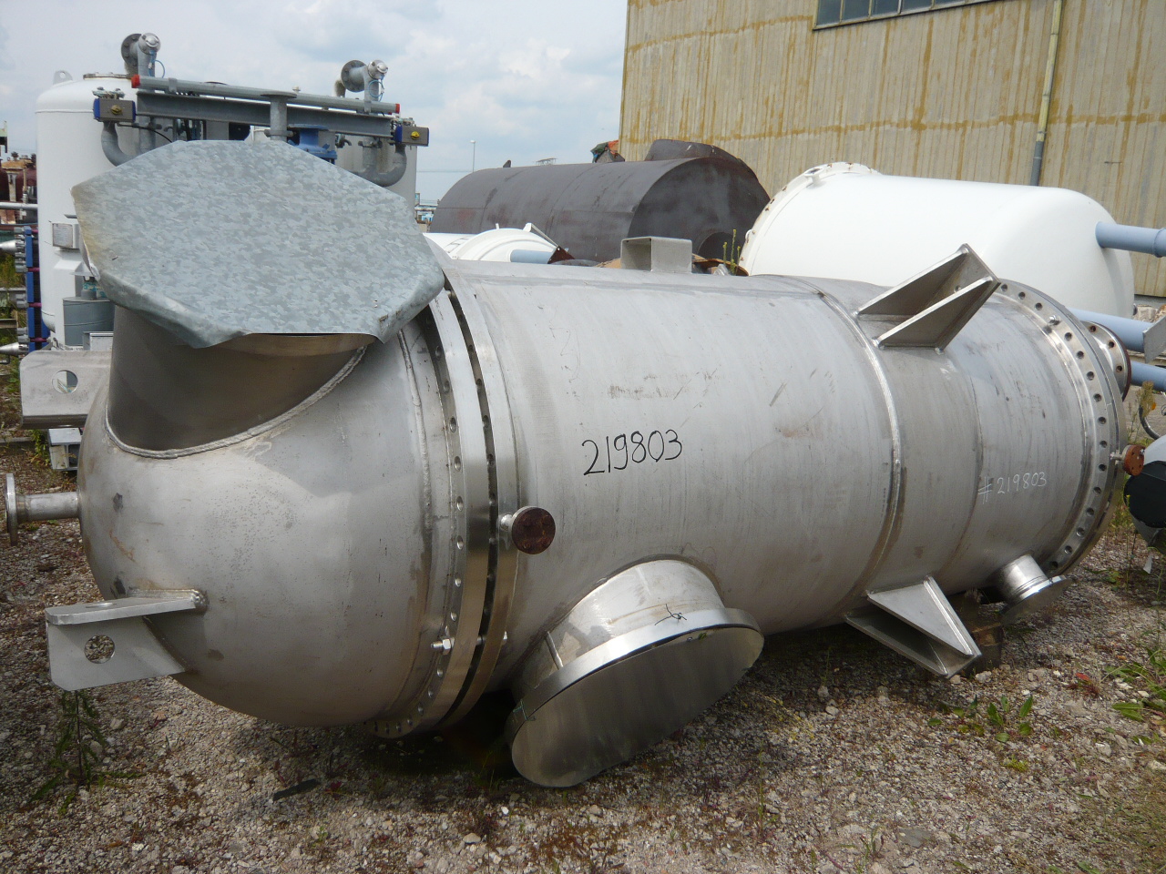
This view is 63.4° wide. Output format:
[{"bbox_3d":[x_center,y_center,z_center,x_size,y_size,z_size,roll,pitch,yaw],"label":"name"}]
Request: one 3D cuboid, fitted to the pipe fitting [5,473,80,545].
[{"bbox_3d":[-1.258,0.164,2.204,0.149,0.166,0.166,-3,12,-33],"label":"pipe fitting"}]

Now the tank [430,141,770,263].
[{"bbox_3d":[0.049,-2.721,13.776,2.500,2.560,5.750,-2,14,-31],"label":"tank"}]

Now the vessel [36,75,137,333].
[{"bbox_3d":[-4.051,-1.907,8.200,1.240,2.367,1.240,-3,12,-33],"label":"vessel"}]

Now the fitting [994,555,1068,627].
[{"bbox_3d":[1.616,0.539,3.493,0.285,0.285,0.179,-3,49,-33],"label":"fitting"}]

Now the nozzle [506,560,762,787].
[{"bbox_3d":[0.093,0.601,2.493,0.711,0.711,0.266,-3,47,-33],"label":"nozzle"}]

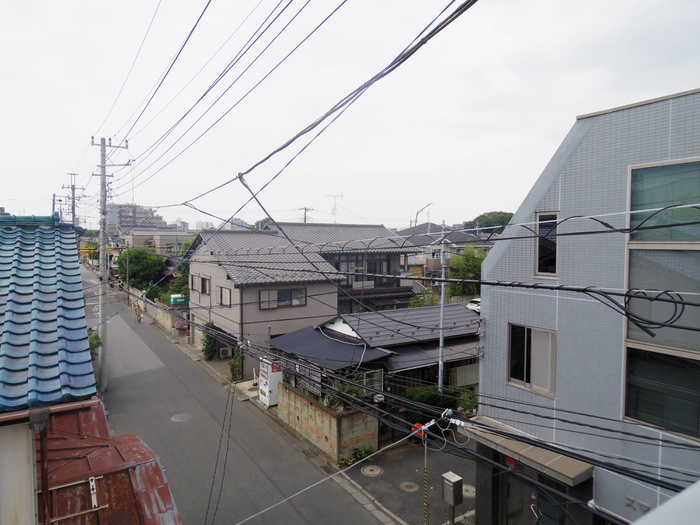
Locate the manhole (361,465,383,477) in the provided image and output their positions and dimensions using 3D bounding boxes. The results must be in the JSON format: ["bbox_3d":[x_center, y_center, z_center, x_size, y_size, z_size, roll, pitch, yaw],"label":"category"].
[{"bbox_3d":[0.683,6.451,14.371,0.680,0.050,0.680,0,2,0],"label":"manhole"}]

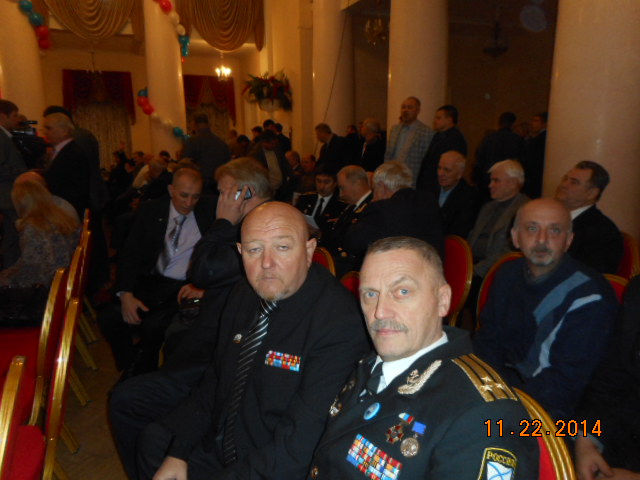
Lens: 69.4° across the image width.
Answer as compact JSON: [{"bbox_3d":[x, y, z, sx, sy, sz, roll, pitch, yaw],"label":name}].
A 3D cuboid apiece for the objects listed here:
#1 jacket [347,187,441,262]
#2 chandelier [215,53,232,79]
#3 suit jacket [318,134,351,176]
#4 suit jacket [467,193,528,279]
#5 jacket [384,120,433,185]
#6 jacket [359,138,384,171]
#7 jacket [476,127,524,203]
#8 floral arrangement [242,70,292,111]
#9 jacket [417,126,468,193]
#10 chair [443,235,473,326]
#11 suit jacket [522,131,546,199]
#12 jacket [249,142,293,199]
[{"bbox_3d":[0.382,0.032,2.280,0.460,0.600,0.500,-3,13,-6],"label":"jacket"},{"bbox_3d":[-2.338,-4.229,11.200,0.430,0.610,0.430,-1,12,0],"label":"chandelier"},{"bbox_3d":[0.201,-0.979,5.871,0.360,0.680,0.480,-6,13,-23],"label":"suit jacket"},{"bbox_3d":[1.040,0.009,2.620,0.380,0.620,0.500,-8,14,-29],"label":"suit jacket"},{"bbox_3d":[0.819,-0.717,4.224,0.510,0.710,0.310,10,16,42],"label":"jacket"},{"bbox_3d":[0.625,-0.854,5.300,0.320,0.720,0.480,-8,14,-27],"label":"jacket"},{"bbox_3d":[1.784,-0.726,4.627,0.520,0.740,0.310,1,12,9],"label":"jacket"},{"bbox_3d":[-1.113,-3.170,9.800,0.950,0.800,0.650,3,13,18],"label":"floral arrangement"},{"bbox_3d":[1.129,-0.675,4.274,0.330,0.710,0.500,-8,14,-29],"label":"jacket"},{"bbox_3d":[0.475,0.451,2.432,0.560,0.930,0.450,-5,13,-17],"label":"chair"},{"bbox_3d":[2.426,-0.798,4.950,0.320,0.750,0.500,-7,14,-25],"label":"suit jacket"},{"bbox_3d":[-0.525,-0.694,4.900,0.520,0.680,0.420,2,13,14],"label":"jacket"}]

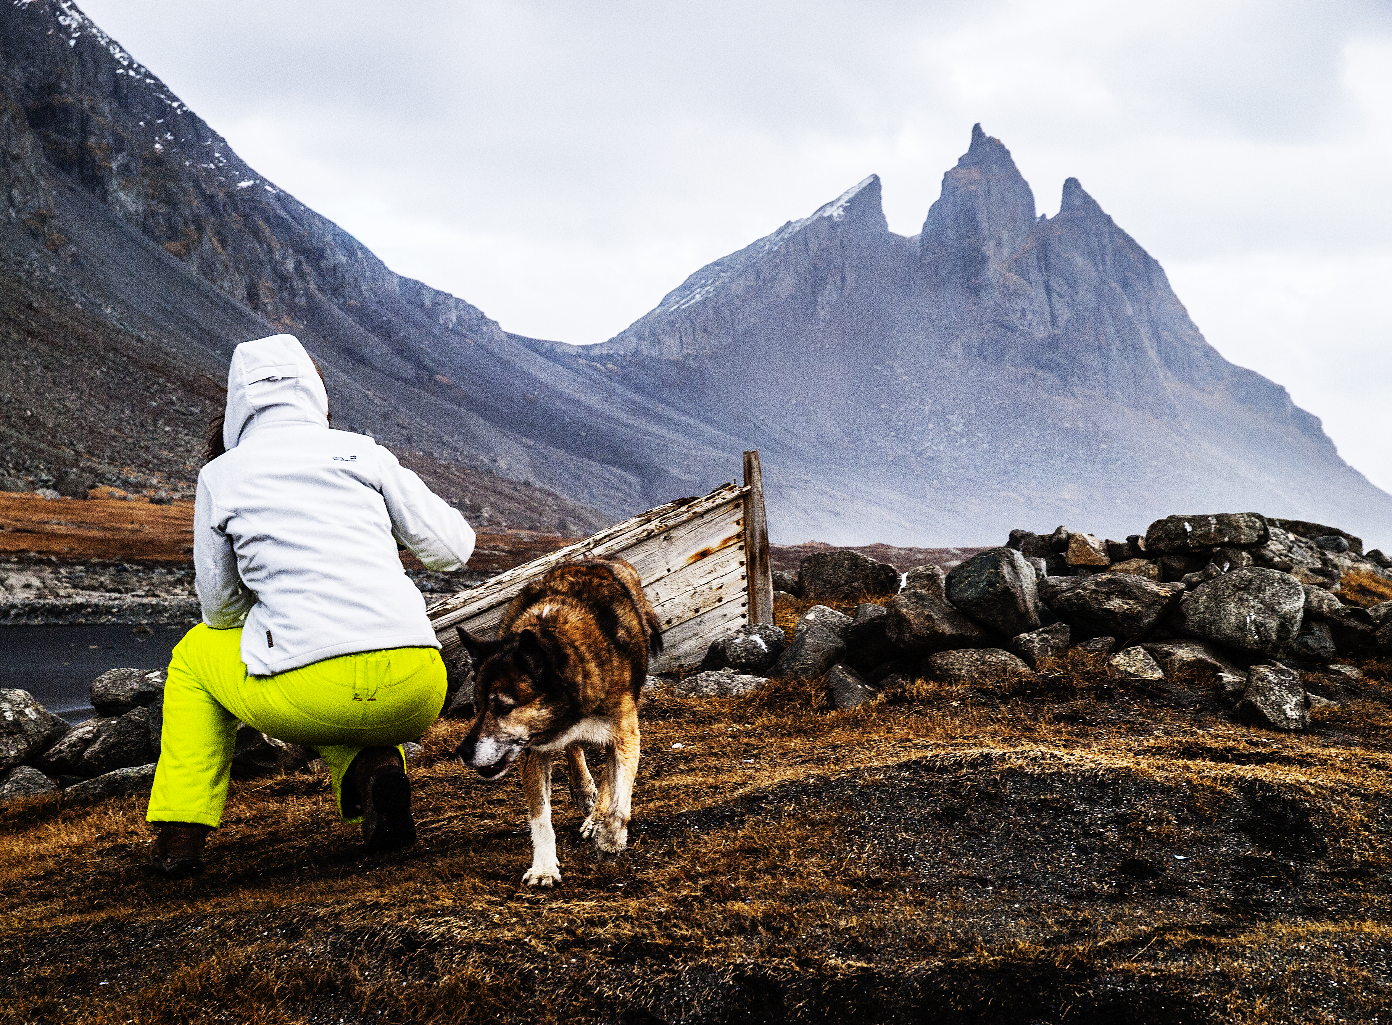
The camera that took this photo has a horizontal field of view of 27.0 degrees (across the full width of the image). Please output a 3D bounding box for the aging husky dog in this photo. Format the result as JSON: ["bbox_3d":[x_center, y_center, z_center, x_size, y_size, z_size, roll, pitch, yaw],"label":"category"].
[{"bbox_3d":[-0.245,0.415,5.930,0.330,0.640,0.950,0,-1,9],"label":"aging husky dog"}]

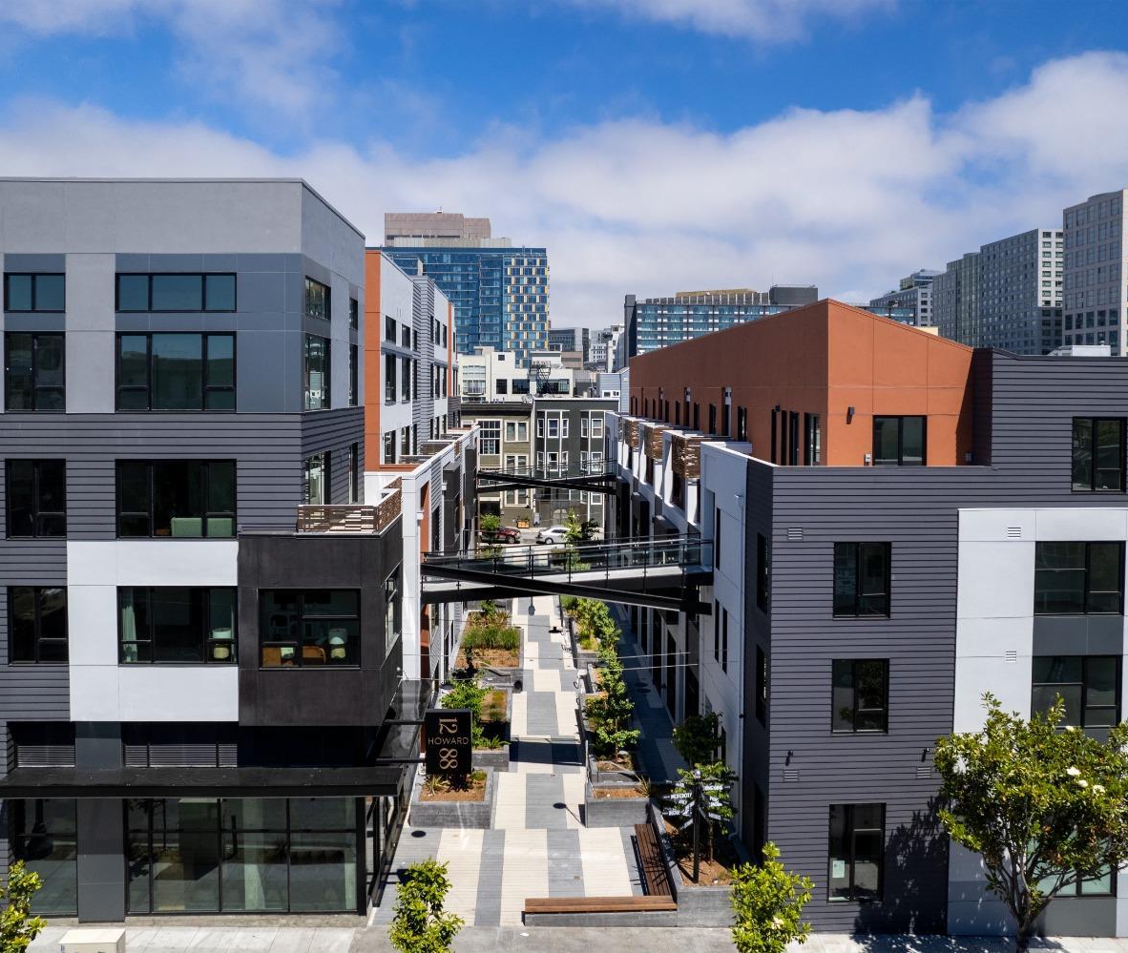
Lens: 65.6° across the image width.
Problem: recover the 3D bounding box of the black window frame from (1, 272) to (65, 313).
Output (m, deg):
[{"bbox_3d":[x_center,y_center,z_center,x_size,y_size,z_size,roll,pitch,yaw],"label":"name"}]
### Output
[{"bbox_3d":[-12.152,-4.228,20.087,1.390,0.919,0.160,0,3,-2],"label":"black window frame"}]

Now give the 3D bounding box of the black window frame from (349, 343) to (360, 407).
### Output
[{"bbox_3d":[-6.564,-3.155,27.400,0.140,1.920,1.450,0,4,-2],"label":"black window frame"}]

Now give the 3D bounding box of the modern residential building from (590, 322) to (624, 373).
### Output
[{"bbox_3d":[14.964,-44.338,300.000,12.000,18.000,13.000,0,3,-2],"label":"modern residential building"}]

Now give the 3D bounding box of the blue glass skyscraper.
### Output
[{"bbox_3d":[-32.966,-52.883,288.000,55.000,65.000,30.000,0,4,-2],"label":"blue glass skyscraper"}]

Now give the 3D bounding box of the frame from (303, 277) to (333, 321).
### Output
[{"bbox_3d":[-6.392,-4.595,22.800,0.140,0.970,2.750,0,4,-2],"label":"frame"}]

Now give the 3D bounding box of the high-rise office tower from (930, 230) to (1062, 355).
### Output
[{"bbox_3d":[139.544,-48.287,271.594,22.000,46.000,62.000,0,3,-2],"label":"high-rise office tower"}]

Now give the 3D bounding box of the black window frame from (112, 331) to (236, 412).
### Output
[{"bbox_3d":[-8.985,-2.429,20.245,2.765,1.842,0.160,0,3,-2],"label":"black window frame"}]

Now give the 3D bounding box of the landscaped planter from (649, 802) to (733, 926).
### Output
[{"bbox_3d":[3.603,10.063,23.299,1.900,0.950,4.800,0,3,-2],"label":"landscaped planter"}]

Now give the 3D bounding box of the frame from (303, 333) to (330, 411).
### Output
[{"bbox_3d":[-6.392,-2.699,22.800,0.140,1.900,2.750,0,4,-2],"label":"frame"}]

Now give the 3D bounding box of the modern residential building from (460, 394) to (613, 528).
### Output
[{"bbox_3d":[-2.609,-1.577,85.000,14.300,12.100,11.000,0,4,-2],"label":"modern residential building"}]

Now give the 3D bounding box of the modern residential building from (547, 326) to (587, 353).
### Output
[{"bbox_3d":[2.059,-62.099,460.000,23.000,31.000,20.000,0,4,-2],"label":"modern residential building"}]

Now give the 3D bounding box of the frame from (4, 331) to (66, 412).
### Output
[{"bbox_3d":[-12.183,-2.424,20.150,1.408,1.848,0.160,0,3,-2],"label":"frame"}]

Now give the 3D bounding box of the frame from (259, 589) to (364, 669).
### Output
[{"bbox_3d":[-5.872,3.537,20.248,2.379,1.875,0.160,0,3,-2],"label":"frame"}]

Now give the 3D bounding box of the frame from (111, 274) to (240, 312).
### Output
[{"bbox_3d":[-9.320,-4.420,21.000,2.920,0.980,0.140,0,4,-2],"label":"frame"}]

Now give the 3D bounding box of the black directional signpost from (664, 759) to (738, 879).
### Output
[{"bbox_3d":[3.281,8.450,21.200,1.750,2.750,1.400,0,3,-2],"label":"black directional signpost"}]

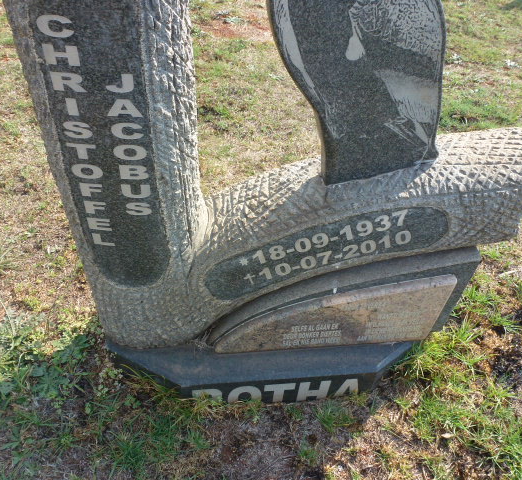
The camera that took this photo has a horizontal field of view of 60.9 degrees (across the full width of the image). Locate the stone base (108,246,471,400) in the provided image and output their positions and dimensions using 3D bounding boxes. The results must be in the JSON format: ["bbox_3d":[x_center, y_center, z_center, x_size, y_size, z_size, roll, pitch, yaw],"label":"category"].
[{"bbox_3d":[0.068,0.211,1.401,1.089,0.477,0.410,-2,41,-8],"label":"stone base"}]

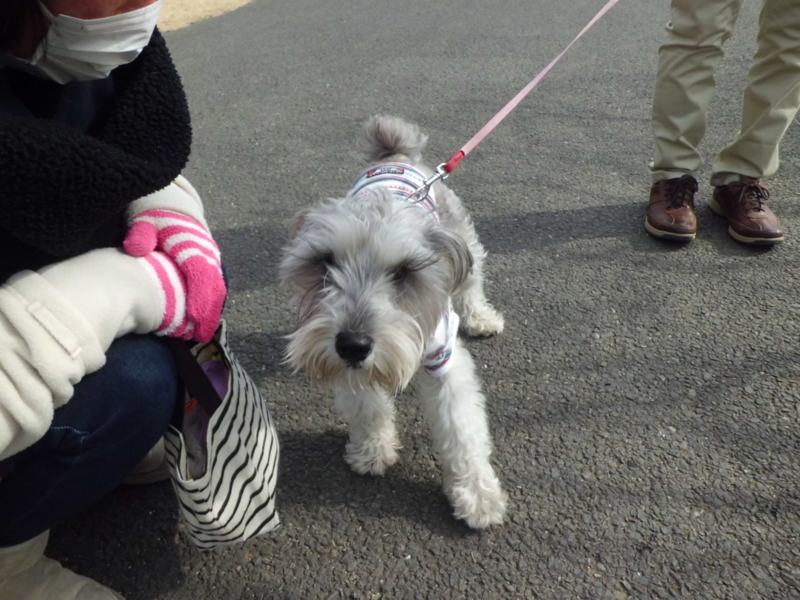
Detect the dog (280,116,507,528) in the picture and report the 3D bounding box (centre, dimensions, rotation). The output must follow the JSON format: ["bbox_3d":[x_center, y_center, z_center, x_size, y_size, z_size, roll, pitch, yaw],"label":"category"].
[{"bbox_3d":[0.025,-0.012,0.875,0.250,0.420,0.550,4,33,6],"label":"dog"}]

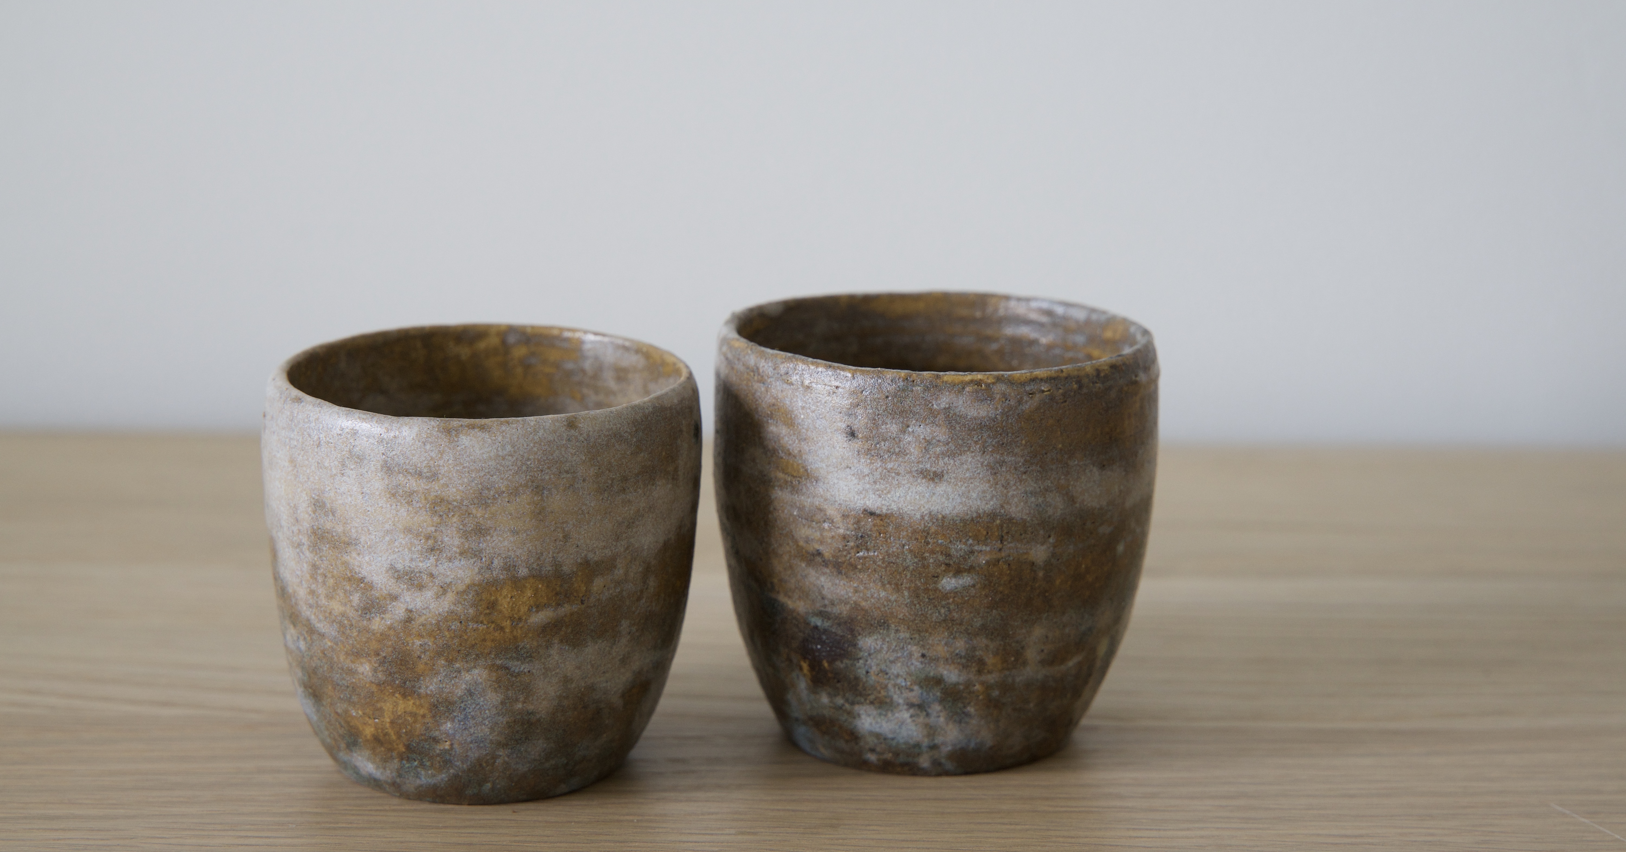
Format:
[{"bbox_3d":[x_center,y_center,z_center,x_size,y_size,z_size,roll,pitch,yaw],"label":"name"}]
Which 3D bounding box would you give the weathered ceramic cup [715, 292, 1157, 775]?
[{"bbox_3d":[0.024,0.021,0.675,0.088,0.082,0.088,1,14,0],"label":"weathered ceramic cup"}]

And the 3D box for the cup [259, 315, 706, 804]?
[{"bbox_3d":[-0.064,0.027,0.654,0.084,0.077,0.084,1,14,0],"label":"cup"}]

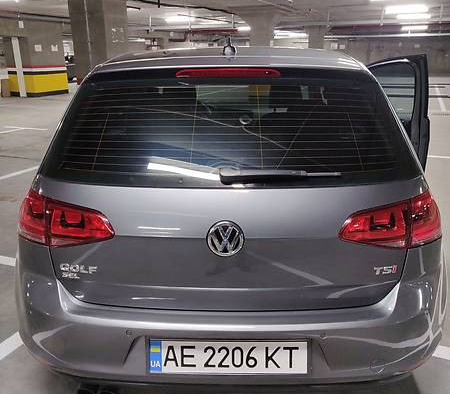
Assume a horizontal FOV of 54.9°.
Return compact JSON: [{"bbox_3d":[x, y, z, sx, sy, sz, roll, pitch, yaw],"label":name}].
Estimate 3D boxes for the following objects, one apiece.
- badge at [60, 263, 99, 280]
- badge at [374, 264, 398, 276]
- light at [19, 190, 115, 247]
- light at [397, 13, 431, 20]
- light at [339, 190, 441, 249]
[{"bbox_3d":[-0.496,0.253,1.471,0.128,0.054,0.012,3,19,7],"label":"badge"},{"bbox_3d":[0.552,0.249,1.481,0.080,0.033,0.010,-2,19,-6],"label":"badge"},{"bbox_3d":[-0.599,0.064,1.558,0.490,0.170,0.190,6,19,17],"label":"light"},{"bbox_3d":[7.449,-7.087,17.031,1.250,0.100,0.150,10,21,25],"label":"light"},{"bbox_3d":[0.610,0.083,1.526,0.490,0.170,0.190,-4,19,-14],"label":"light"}]

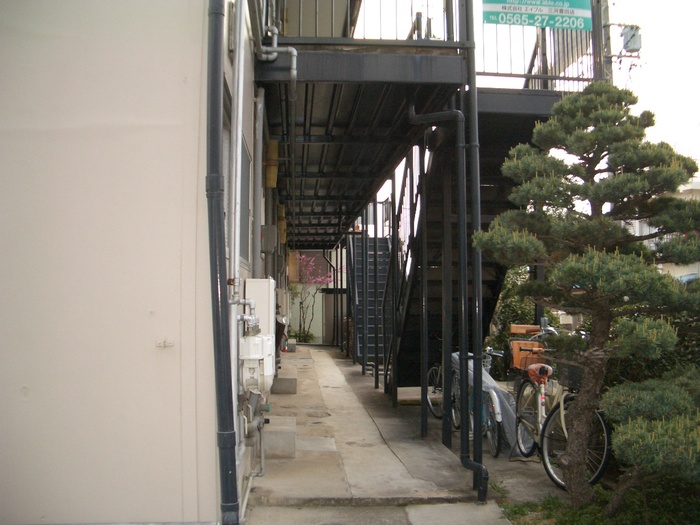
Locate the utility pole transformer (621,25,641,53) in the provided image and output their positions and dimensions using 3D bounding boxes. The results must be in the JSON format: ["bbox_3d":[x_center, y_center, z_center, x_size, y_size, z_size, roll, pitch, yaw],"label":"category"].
[{"bbox_3d":[8.948,-7.105,22.500,0.550,0.830,0.500,-2,-3,21],"label":"utility pole transformer"}]

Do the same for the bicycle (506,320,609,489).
[{"bbox_3d":[1.591,1.078,5.547,0.560,1.110,1.780,0,-3,-2],"label":"bicycle"}]

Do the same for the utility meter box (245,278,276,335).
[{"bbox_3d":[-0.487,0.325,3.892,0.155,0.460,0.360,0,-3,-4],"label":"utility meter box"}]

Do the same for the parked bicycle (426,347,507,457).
[{"bbox_3d":[1.318,1.355,7.384,0.570,1.000,1.740,0,-3,-3],"label":"parked bicycle"}]

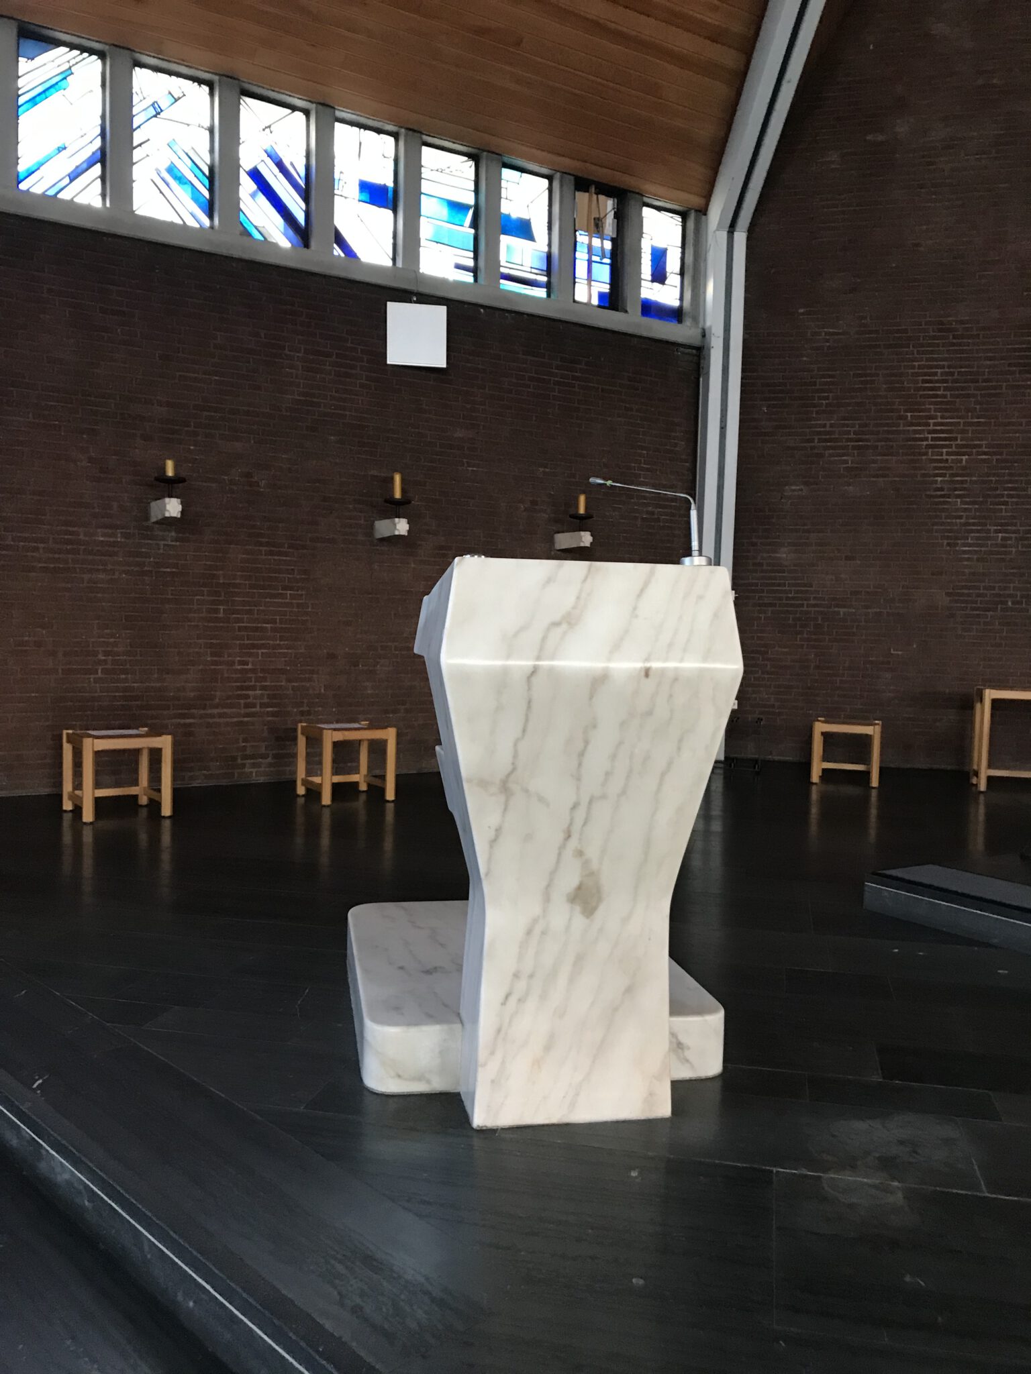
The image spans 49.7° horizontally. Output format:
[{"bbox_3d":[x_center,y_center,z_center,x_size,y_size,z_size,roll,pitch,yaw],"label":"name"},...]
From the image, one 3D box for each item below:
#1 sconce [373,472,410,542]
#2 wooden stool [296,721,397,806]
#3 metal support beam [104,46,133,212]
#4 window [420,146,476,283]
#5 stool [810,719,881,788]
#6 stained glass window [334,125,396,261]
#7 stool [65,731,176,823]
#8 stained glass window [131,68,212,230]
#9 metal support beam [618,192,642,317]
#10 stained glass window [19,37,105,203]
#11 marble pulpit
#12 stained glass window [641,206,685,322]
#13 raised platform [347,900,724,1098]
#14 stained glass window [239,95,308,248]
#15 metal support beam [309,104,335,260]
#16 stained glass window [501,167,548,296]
[{"bbox_3d":[-0.920,-1.372,8.400,0.225,0.475,0.390,-1,5,-32],"label":"sconce"},{"bbox_3d":[-1.163,0.519,7.657,0.526,0.503,0.495,-1,5,-32],"label":"wooden stool"},{"bbox_3d":[-2.657,-3.695,7.432,0.158,1.050,0.190,-1,5,-32],"label":"metal support beam"},{"bbox_3d":[-0.561,-3.766,8.880,0.551,1.009,0.067,-1,5,-32],"label":"window"},{"bbox_3d":[2.627,0.516,8.891,0.512,0.495,0.475,2,4,13],"label":"stool"},{"bbox_3d":[-1.165,-3.755,8.503,0.551,1.009,0.067,-1,5,-32],"label":"stained glass window"},{"bbox_3d":[-2.446,0.535,6.839,0.519,0.501,0.488,-2,5,-36],"label":"stool"},{"bbox_3d":[-2.368,-3.705,7.674,0.558,0.990,0.100,-1,5,-32],"label":"stained glass window"},{"bbox_3d":[1.019,-3.805,9.801,0.148,1.060,0.148,-1,5,-32],"label":"metal support beam"},{"bbox_3d":[-3.000,-3.721,7.357,0.551,1.009,0.067,-1,5,-32],"label":"stained glass window"},{"bbox_3d":[0.032,0.361,3.566,1.042,1.463,1.583,1,4,-11],"label":"marble pulpit"},{"bbox_3d":[1.295,-3.781,9.992,0.565,0.990,0.100,-1,5,-32],"label":"stained glass window"},{"bbox_3d":[-0.011,0.986,3.757,1.042,0.188,1.286,1,4,-11],"label":"raised platform"},{"bbox_3d":[-1.757,-3.718,8.061,0.543,0.990,0.100,-1,5,-32],"label":"stained glass window"},{"bbox_3d":[-1.440,-3.760,8.266,0.148,1.060,0.148,-1,5,-32],"label":"metal support beam"},{"bbox_3d":[0.067,-3.755,9.215,0.559,0.990,0.100,-1,5,-32],"label":"stained glass window"}]

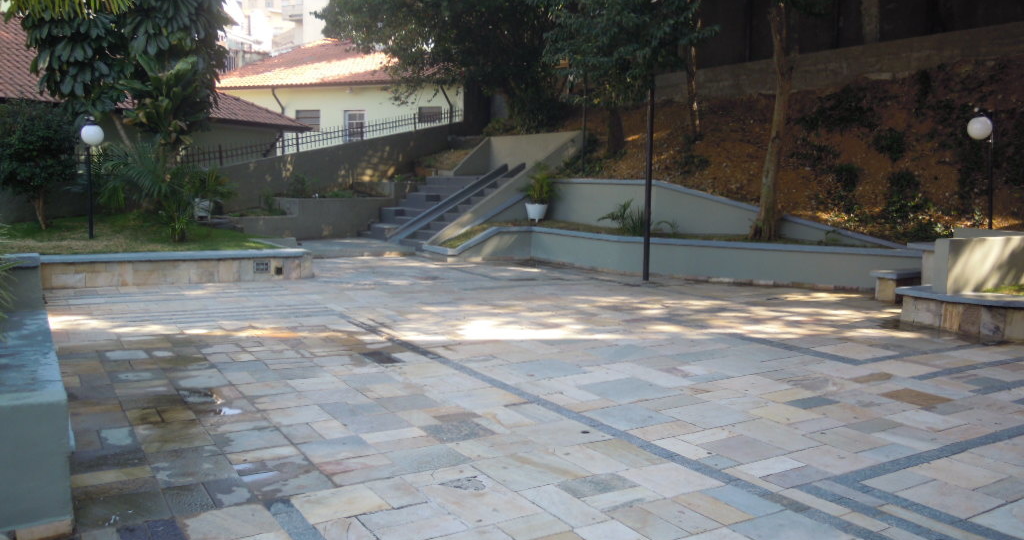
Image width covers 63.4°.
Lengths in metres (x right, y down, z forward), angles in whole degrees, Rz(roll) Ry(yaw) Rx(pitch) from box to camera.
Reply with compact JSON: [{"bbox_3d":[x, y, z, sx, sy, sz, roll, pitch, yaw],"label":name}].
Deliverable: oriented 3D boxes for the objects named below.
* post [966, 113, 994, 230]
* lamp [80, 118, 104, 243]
[{"bbox_3d":[8.371,-1.689,14.800,0.450,2.280,0.450,3,7,29],"label":"post"},{"bbox_3d":[-8.154,-1.788,16.100,0.420,2.360,0.450,-3,7,-27],"label":"lamp"}]

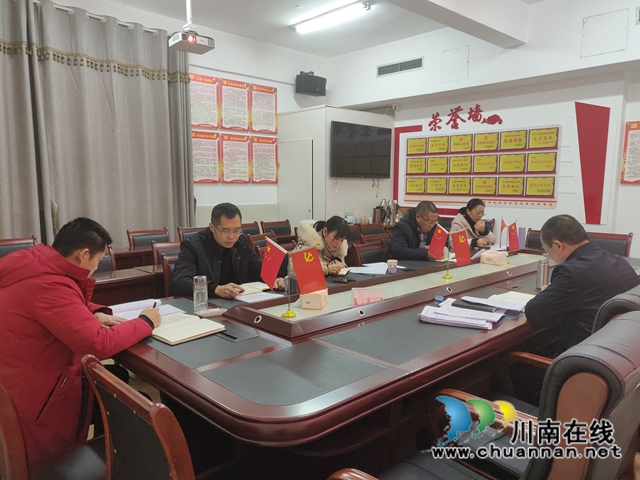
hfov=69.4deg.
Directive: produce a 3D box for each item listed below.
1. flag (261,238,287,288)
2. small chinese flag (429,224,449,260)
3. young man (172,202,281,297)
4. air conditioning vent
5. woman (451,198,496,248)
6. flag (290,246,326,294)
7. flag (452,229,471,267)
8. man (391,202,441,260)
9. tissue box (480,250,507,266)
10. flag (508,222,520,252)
[{"bbox_3d":[-0.233,0.120,2.195,0.010,0.206,0.139,-7,31,-46],"label":"flag"},{"bbox_3d":[0.793,0.023,3.114,0.010,0.206,0.139,-3,27,-25],"label":"small chinese flag"},{"bbox_3d":[-0.647,0.414,2.900,0.610,1.290,0.720,-5,9,-38],"label":"young man"},{"bbox_3d":[1.199,-2.574,6.914,0.040,0.150,0.860,-6,9,-43],"label":"air conditioning vent"},{"bbox_3d":[1.581,0.203,4.899,0.490,1.240,0.670,-6,9,-43],"label":"woman"},{"bbox_3d":[-0.051,0.141,2.039,0.139,0.200,0.010,-17,-5,37],"label":"flag"},{"bbox_3d":[0.893,0.049,2.900,0.010,0.206,0.139,-3,-11,-25],"label":"flag"},{"bbox_3d":[0.834,0.287,4.180,0.560,1.250,0.720,-6,9,-43],"label":"man"},{"bbox_3d":[1.345,0.144,3.568,0.100,0.080,0.175,-6,9,-43],"label":"tissue box"},{"bbox_3d":[1.475,-0.017,3.488,0.010,0.206,0.139,0,-10,-3],"label":"flag"}]

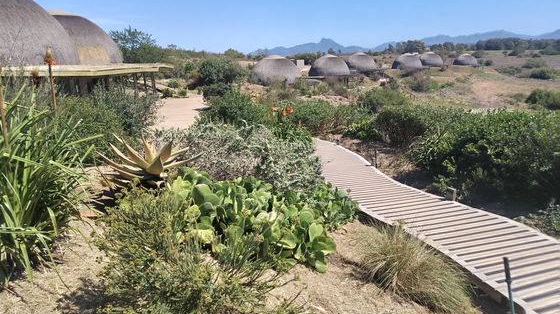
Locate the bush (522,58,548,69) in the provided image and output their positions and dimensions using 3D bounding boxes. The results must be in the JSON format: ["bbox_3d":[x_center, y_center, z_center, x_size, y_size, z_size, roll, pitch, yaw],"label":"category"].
[{"bbox_3d":[77.340,-28.414,118.000,7.200,3.500,6.200,10,18,31],"label":"bush"}]

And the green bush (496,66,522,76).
[{"bbox_3d":[56.149,-21.163,95.000,6.300,2.400,5.200,9,18,29],"label":"green bush"}]

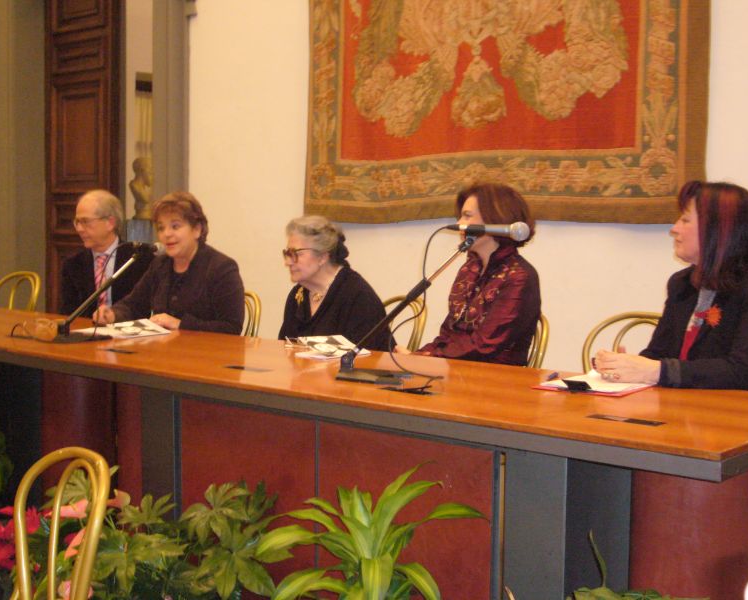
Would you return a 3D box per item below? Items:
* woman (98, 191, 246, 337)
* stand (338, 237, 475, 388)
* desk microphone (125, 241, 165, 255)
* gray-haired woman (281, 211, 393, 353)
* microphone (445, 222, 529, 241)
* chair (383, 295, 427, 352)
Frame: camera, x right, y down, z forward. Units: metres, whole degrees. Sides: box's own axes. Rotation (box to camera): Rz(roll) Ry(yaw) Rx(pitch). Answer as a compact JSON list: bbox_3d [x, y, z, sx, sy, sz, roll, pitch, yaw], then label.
[{"bbox_3d":[-0.846,0.203,4.622,0.530,1.286,0.740,4,6,35],"label":"woman"},{"bbox_3d":[0.086,0.020,3.265,0.410,0.408,0.170,2,5,18],"label":"stand"},{"bbox_3d":[-0.893,-0.206,4.427,0.205,0.052,0.052,3,1,-44],"label":"desk microphone"},{"bbox_3d":[-0.197,0.290,4.138,0.720,1.202,0.490,-4,6,-44],"label":"gray-haired woman"},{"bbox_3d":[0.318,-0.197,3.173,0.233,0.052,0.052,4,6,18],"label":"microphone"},{"bbox_3d":[-0.098,0.438,4.237,0.420,0.893,0.500,4,6,39],"label":"chair"}]

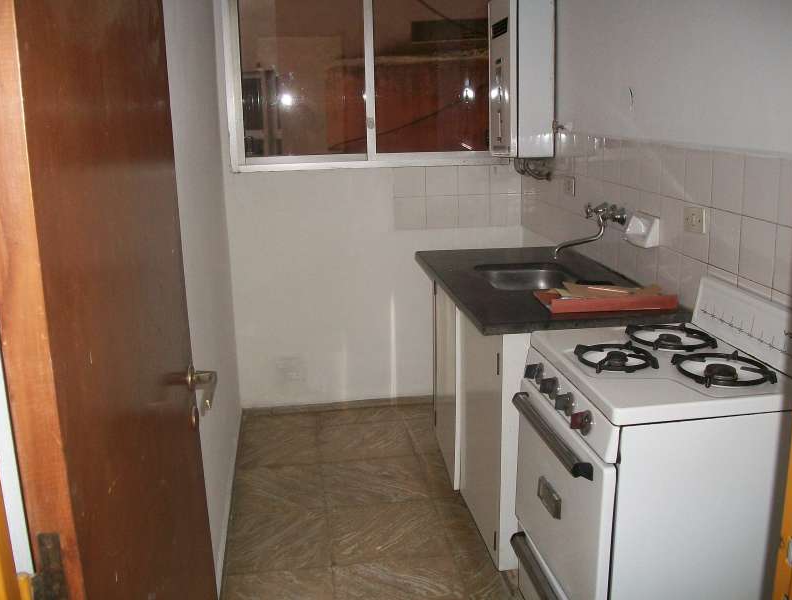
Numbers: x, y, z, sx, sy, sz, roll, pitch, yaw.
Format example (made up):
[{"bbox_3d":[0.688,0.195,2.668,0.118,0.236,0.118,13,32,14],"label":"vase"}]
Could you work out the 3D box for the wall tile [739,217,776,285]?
[{"bbox_3d":[0.878,-0.119,1.791,0.010,0.152,0.141,-3,16,-8],"label":"wall tile"}]

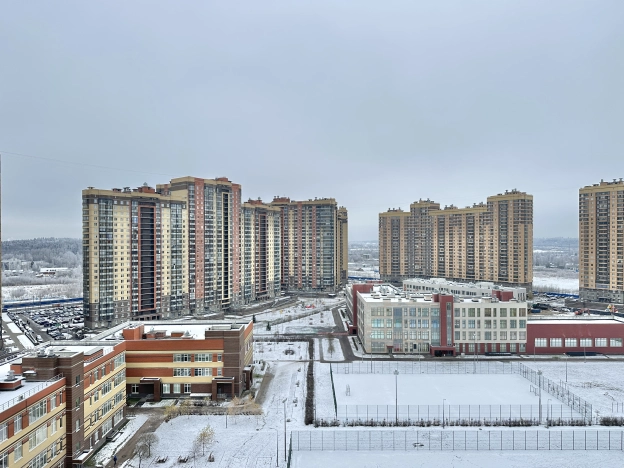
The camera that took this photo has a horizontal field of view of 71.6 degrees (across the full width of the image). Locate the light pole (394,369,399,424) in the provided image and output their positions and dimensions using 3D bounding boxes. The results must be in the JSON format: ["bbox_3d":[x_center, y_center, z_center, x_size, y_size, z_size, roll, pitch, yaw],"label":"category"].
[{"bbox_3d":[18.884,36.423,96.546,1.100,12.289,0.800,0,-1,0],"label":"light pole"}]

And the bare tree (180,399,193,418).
[{"bbox_3d":[-28.770,40.438,99.966,2.770,4.734,2.770,0,-1,0],"label":"bare tree"}]

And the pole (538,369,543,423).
[{"bbox_3d":[50.779,36.343,96.351,1.100,12.189,0.800,0,-1,0],"label":"pole"}]

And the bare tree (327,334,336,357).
[{"bbox_3d":[6.835,39.507,152.023,3.425,7.756,3.425,0,-1,0],"label":"bare tree"}]

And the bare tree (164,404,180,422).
[{"bbox_3d":[-31.334,40.511,97.172,3.425,4.533,3.425,0,-1,0],"label":"bare tree"}]

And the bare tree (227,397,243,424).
[{"bbox_3d":[-17.279,39.647,97.051,3.425,6.145,3.425,0,-1,0],"label":"bare tree"}]

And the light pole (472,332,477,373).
[{"bbox_3d":[50.388,36.865,133.877,1.100,12.189,0.800,0,-1,0],"label":"light pole"}]

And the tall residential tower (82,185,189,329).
[{"bbox_3d":[-91.828,10.825,227.382,16.500,67.994,50.745,-1,-1,42],"label":"tall residential tower"}]

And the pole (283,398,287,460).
[{"bbox_3d":[-5.042,36.602,80.790,0.600,11.685,1.100,-1,-1,30],"label":"pole"}]

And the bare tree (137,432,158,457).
[{"bbox_3d":[-31.129,40.258,82.622,3.929,4.634,3.929,0,-1,0],"label":"bare tree"}]

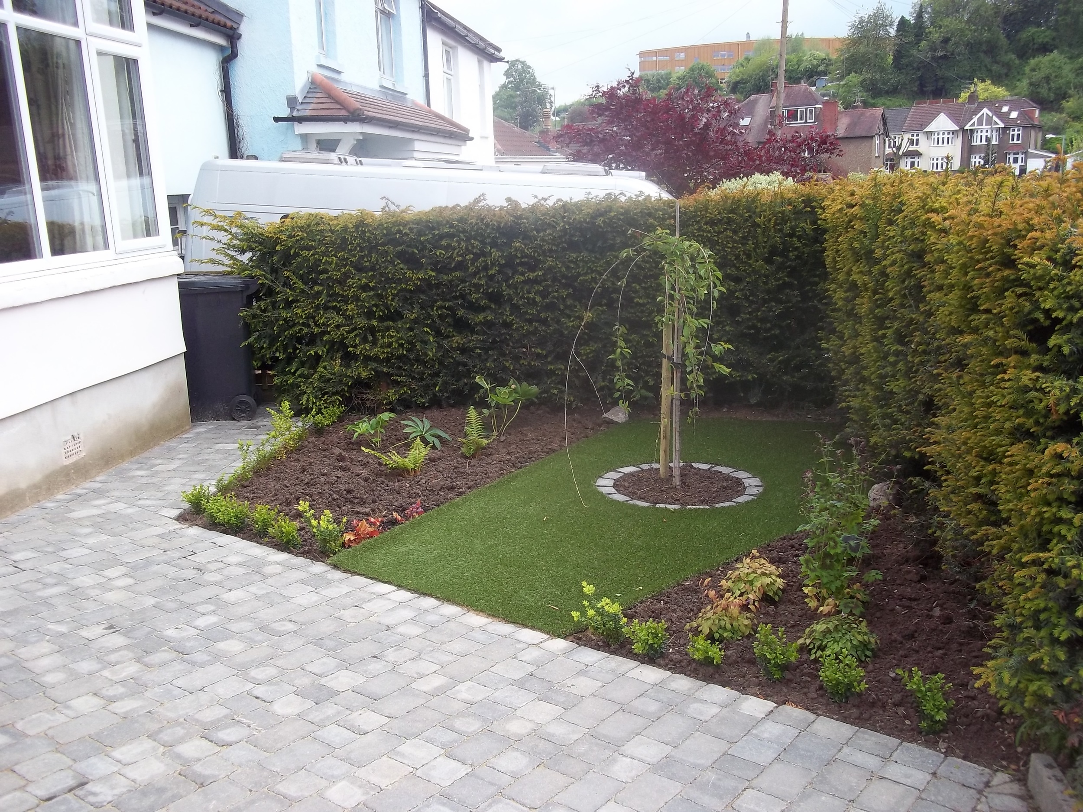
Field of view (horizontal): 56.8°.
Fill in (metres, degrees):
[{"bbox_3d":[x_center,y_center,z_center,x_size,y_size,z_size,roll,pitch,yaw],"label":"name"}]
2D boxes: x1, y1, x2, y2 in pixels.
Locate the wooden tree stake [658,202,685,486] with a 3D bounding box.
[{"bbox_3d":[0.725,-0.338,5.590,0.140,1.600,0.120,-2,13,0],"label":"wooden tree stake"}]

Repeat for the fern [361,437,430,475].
[{"bbox_3d":[-0.872,0.296,5.980,0.390,0.220,0.320,-2,13,0],"label":"fern"}]

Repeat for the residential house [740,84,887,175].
[{"bbox_3d":[21.533,-21.195,80.000,10.800,9.000,8.500,4,14,25],"label":"residential house"}]

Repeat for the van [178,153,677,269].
[{"bbox_3d":[-0.359,-1.026,10.275,5.900,2.750,2.000,4,14,7],"label":"van"}]

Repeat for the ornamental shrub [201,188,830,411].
[{"bbox_3d":[-0.203,-0.829,7.839,4.720,1.600,1.050,0,13,8],"label":"ornamental shrub"}]

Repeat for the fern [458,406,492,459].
[{"bbox_3d":[-0.415,0.160,6.330,0.200,0.320,0.200,-2,13,0],"label":"fern"}]

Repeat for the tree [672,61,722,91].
[{"bbox_3d":[25.587,-53.894,165.000,8.200,6.200,7.500,0,13,9],"label":"tree"}]

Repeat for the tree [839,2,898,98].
[{"bbox_3d":[39.797,-43.096,122.000,7.300,12.200,7.000,2,14,17],"label":"tree"}]

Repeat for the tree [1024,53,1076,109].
[{"bbox_3d":[58.506,-37.514,115.000,6.200,6.600,6.000,5,14,26],"label":"tree"}]

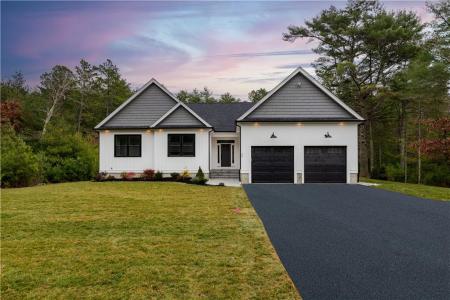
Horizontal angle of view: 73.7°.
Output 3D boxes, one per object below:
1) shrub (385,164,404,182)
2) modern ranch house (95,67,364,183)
[{"bbox_3d":[12.200,1.680,21.600,1.400,1.270,1.350,0,0,0],"label":"shrub"},{"bbox_3d":[0.050,-1.500,26.000,17.700,7.400,14.000,0,0,0],"label":"modern ranch house"}]

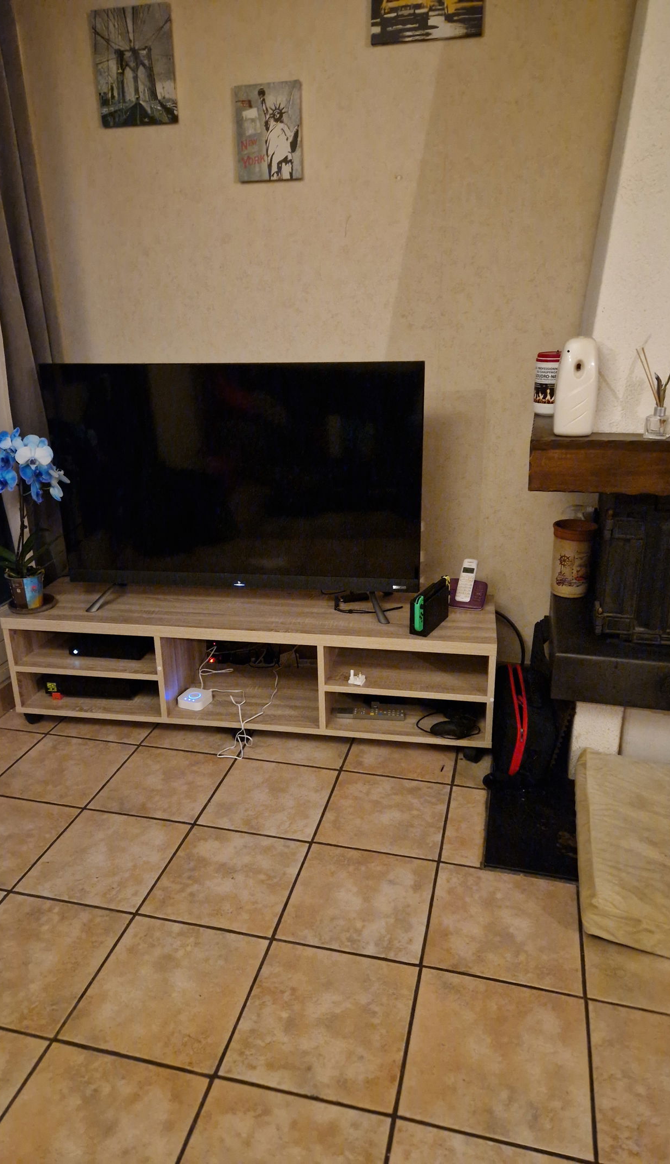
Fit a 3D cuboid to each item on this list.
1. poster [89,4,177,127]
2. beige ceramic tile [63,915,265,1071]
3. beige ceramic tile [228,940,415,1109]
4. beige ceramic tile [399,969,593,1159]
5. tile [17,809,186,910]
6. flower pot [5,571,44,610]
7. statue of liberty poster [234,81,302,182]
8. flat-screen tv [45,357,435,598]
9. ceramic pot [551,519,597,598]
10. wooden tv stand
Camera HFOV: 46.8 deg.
[{"bbox_3d":[-0.574,-1.487,2.239,0.243,0.295,0.018,3,21,11],"label":"poster"},{"bbox_3d":[-0.345,0.855,1.630,0.333,0.010,0.333,4,21,14],"label":"beige ceramic tile"},{"bbox_3d":[-0.018,0.887,1.569,0.333,0.010,0.333,4,21,13],"label":"beige ceramic tile"},{"bbox_3d":[0.310,0.900,1.472,0.333,0.010,0.333,4,21,14],"label":"beige ceramic tile"},{"bbox_3d":[-0.598,0.726,2.036,0.333,0.010,0.333,4,21,13],"label":"tile"},{"bbox_3d":[-1.031,0.028,2.591,0.122,0.100,0.122,-1,20,0],"label":"flower pot"},{"bbox_3d":[-0.198,-1.364,2.353,0.201,0.259,0.020,3,21,11],"label":"statue of liberty poster"},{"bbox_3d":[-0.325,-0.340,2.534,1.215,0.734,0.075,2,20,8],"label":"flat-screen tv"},{"bbox_3d":[0.772,-0.075,2.508,0.136,0.227,0.136,4,21,13],"label":"ceramic pot"},{"bbox_3d":[-0.270,0.273,2.658,1.593,0.410,0.413,2,20,10],"label":"wooden tv stand"}]

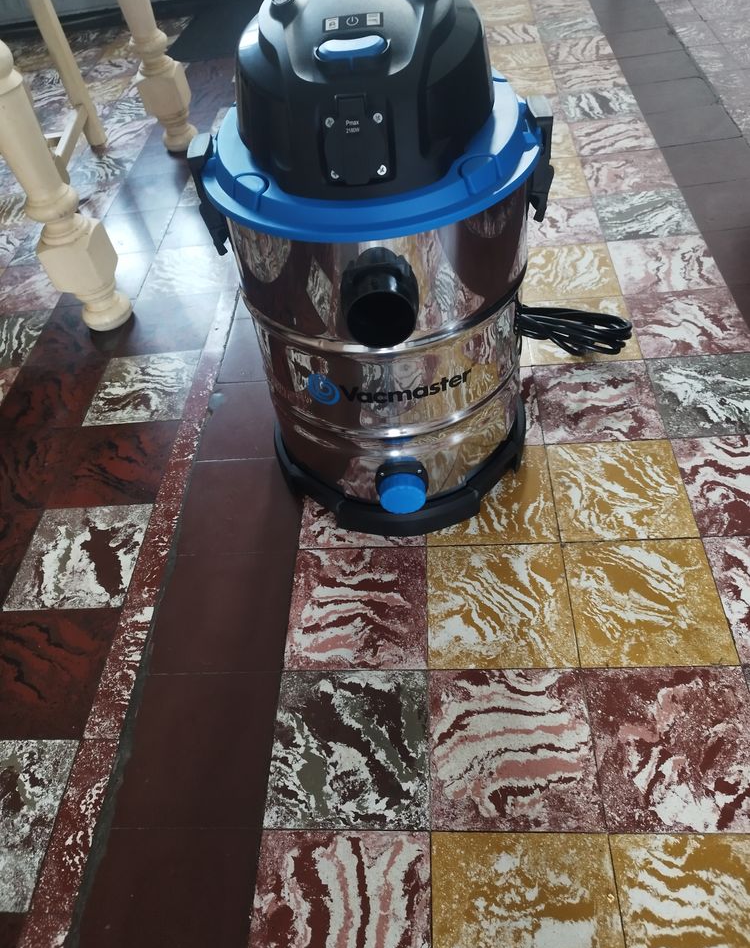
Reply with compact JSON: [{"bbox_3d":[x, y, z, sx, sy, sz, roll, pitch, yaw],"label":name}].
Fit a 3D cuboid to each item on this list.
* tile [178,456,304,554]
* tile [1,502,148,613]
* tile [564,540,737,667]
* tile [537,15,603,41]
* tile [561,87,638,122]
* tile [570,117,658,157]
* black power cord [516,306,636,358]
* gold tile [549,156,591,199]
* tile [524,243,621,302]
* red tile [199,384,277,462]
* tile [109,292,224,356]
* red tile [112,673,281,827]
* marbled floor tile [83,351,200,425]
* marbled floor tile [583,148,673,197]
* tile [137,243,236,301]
[{"bbox_3d":[-0.213,0.053,1.168,0.200,0.012,0.200,-2,49,7],"label":"tile"},{"bbox_3d":[-0.476,0.137,1.136,0.198,0.012,0.200,-2,49,7],"label":"tile"},{"bbox_3d":[0.376,0.179,0.970,0.200,0.012,0.200,-2,49,7],"label":"tile"},{"bbox_3d":[0.662,-1.503,2.358,0.202,0.015,0.199,-3,50,7],"label":"tile"},{"bbox_3d":[0.642,-1.050,1.980,0.200,0.012,0.200,-2,49,7],"label":"tile"},{"bbox_3d":[0.634,-0.897,1.851,0.200,0.012,0.200,-2,49,7],"label":"tile"},{"bbox_3d":[0.309,-0.231,1.100,0.189,0.050,0.084,7,51,14],"label":"black power cord"},{"bbox_3d":[0.424,-0.733,1.741,0.202,0.015,0.199,-3,50,7],"label":"gold tile"},{"bbox_3d":[0.408,-0.428,1.485,0.202,0.015,0.199,-3,50,7],"label":"tile"},{"bbox_3d":[-0.174,-0.083,1.092,0.175,0.015,0.168,-2,49,7],"label":"red tile"},{"bbox_3d":[-0.454,-0.326,1.530,0.198,0.015,0.203,-3,50,7],"label":"tile"},{"bbox_3d":[-0.227,0.357,0.910,0.194,0.012,0.200,-2,49,7],"label":"red tile"},{"bbox_3d":[-0.462,-0.170,1.399,0.198,0.015,0.201,-3,50,7],"label":"marbled floor tile"},{"bbox_3d":[0.624,-0.742,1.718,0.202,0.015,0.199,-3,50,7],"label":"marbled floor tile"},{"bbox_3d":[-0.446,-0.481,1.660,0.198,0.015,0.203,-3,50,7],"label":"tile"}]

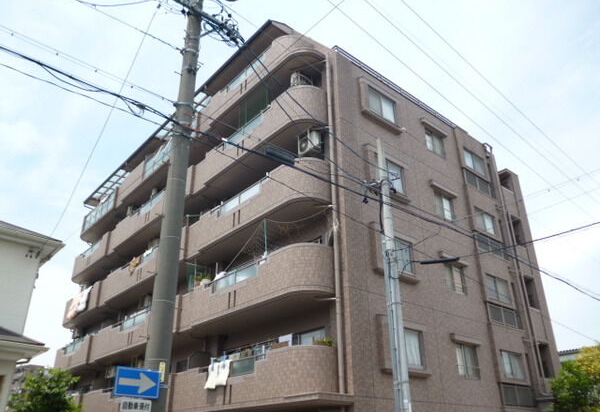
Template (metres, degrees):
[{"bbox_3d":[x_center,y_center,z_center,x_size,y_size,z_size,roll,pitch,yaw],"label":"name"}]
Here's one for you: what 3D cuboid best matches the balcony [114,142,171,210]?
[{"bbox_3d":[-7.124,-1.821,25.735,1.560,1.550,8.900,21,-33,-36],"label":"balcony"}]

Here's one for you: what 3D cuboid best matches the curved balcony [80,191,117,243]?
[{"bbox_3d":[-12.290,0.994,31.343,1.420,1.370,5.800,20,-33,-35],"label":"curved balcony"}]

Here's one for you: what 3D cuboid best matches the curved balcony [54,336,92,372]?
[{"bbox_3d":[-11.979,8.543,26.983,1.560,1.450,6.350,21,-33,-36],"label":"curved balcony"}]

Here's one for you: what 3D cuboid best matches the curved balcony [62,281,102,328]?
[{"bbox_3d":[-12.318,6.114,28.838,1.420,1.370,6.100,20,-33,-35],"label":"curved balcony"}]

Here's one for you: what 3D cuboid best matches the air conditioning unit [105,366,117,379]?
[{"bbox_3d":[-8.768,7.774,22.696,0.300,0.580,0.750,20,-33,-35],"label":"air conditioning unit"}]

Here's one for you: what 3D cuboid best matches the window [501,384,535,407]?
[{"bbox_3d":[7.559,6.541,16.771,1.900,0.680,0.140,20,-33,-35],"label":"window"}]

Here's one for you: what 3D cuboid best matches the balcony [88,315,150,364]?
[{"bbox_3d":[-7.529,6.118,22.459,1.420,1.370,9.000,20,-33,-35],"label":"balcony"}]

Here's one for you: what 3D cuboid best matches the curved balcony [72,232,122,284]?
[{"bbox_3d":[-12.127,3.459,29.902,1.420,1.370,6.300,20,-33,-35],"label":"curved balcony"}]

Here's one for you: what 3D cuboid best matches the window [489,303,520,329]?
[{"bbox_3d":[7.796,4.281,18.593,2.050,0.700,0.150,21,-33,-36],"label":"window"}]

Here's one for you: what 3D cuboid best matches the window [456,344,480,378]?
[{"bbox_3d":[5.498,5.127,15.966,1.200,1.040,0.150,21,-33,-36],"label":"window"}]

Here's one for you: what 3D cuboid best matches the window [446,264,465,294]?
[{"bbox_3d":[5.487,2.601,17.242,1.140,1.040,0.150,21,-33,-36],"label":"window"}]

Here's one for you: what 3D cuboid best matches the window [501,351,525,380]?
[{"bbox_3d":[7.571,5.652,17.240,1.350,0.950,0.120,20,-33,-35],"label":"window"}]

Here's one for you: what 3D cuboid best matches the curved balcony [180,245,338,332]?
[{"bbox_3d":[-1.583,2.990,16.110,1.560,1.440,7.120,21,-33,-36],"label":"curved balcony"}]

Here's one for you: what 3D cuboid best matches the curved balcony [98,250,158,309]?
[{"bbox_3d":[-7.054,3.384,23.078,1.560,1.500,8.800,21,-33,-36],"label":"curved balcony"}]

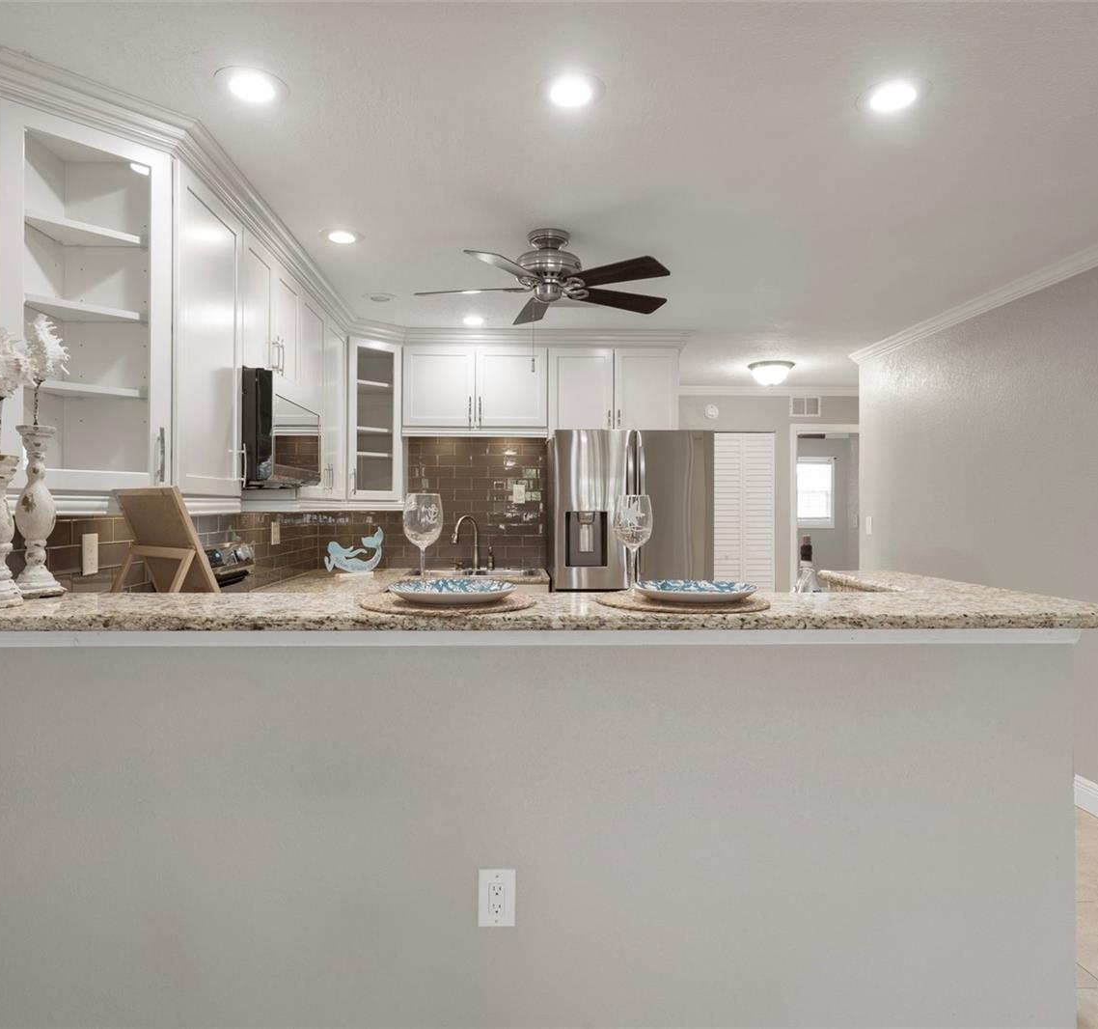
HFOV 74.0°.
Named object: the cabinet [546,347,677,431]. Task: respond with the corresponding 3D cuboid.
[{"bbox_3d":[0.413,-0.801,4.949,0.876,0.600,0.330,0,1,-3],"label":"cabinet"}]

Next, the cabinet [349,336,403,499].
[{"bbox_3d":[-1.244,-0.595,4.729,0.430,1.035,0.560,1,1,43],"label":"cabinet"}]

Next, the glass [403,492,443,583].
[{"bbox_3d":[-0.282,0.068,1.638,0.090,0.226,0.090,0,1,-3],"label":"glass"}]

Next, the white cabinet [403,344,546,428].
[{"bbox_3d":[-0.466,-0.785,4.724,0.895,0.529,0.372,0,0,-2],"label":"white cabinet"}]

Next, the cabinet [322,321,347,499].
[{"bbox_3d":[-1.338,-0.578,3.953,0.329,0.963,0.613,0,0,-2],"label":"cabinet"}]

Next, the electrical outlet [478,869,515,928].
[{"bbox_3d":[-0.113,0.837,1.585,0.079,0.124,0.009,0,0,-2],"label":"electrical outlet"}]

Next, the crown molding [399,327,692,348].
[{"bbox_3d":[-0.010,-1.102,4.547,1.819,0.100,0.065,0,0,-2],"label":"crown molding"}]

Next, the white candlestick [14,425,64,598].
[{"bbox_3d":[-1.174,-0.007,1.675,0.104,0.387,0.104,0,1,-3],"label":"white candlestick"}]

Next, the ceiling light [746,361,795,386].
[{"bbox_3d":[1.711,-1.065,5.604,0.350,0.174,0.350,0,0,-2],"label":"ceiling light"}]

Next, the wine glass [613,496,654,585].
[{"bbox_3d":[0.190,0.069,1.640,0.090,0.226,0.090,0,1,-3],"label":"wine glass"}]

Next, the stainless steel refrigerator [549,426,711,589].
[{"bbox_3d":[0.470,0.412,4.510,0.913,1.780,0.794,0,0,-2],"label":"stainless steel refrigerator"}]

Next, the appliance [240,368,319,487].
[{"bbox_3d":[-1.273,-0.317,3.065,0.435,0.435,0.750,0,1,-3],"label":"appliance"}]

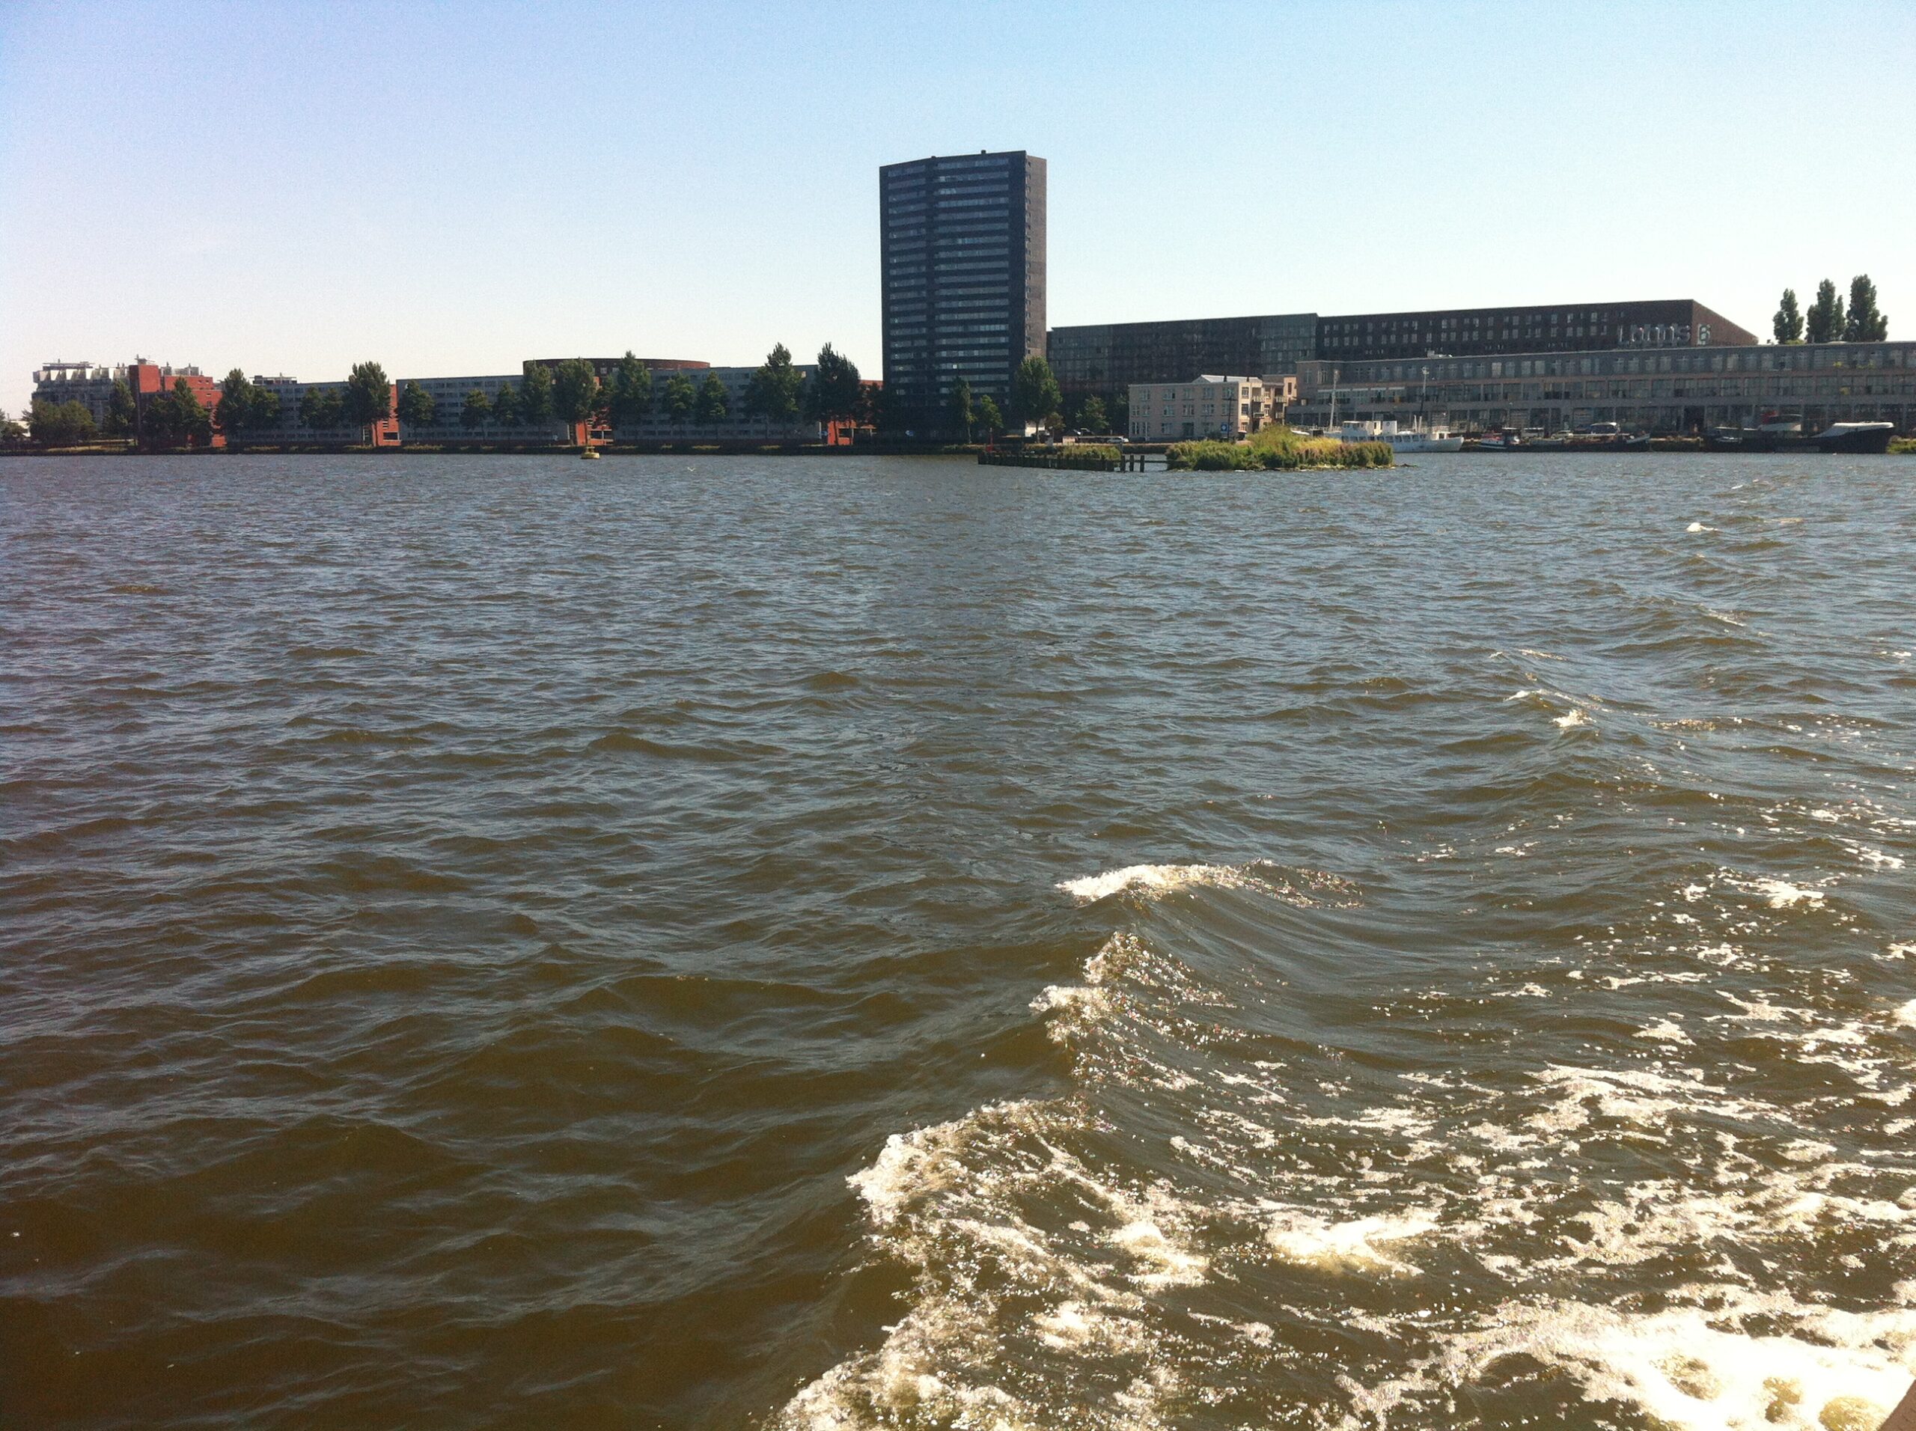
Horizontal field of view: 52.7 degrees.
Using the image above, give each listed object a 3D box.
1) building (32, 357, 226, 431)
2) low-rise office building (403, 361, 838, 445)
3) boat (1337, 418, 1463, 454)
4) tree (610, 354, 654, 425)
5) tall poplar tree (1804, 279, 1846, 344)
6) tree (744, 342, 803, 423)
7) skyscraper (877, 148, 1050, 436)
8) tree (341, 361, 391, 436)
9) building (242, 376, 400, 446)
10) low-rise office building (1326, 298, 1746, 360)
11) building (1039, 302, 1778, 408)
[{"bbox_3d":[-285.880,-106.710,664.630,70.840,28.490,29.000,6,11,38],"label":"building"},{"bbox_3d":[-89.680,-79.640,504.120,162.440,18.500,18.000,6,11,38],"label":"low-rise office building"},{"bbox_3d":[76.440,-49.080,339.240,25.930,5.970,5.500,6,11,38],"label":"boat"},{"bbox_3d":[-79.660,-77.290,473.190,11.070,22.620,11.070,0,8,0],"label":"tree"},{"bbox_3d":[173.710,-71.560,388.920,8.100,31.600,8.100,7,11,41],"label":"tall poplar tree"},{"bbox_3d":[-43.330,-75.680,455.800,14.400,23.500,14.400,0,8,0],"label":"tree"},{"bbox_3d":[1.130,-94.940,446.350,39.800,63.700,18.000,4,10,30],"label":"skyscraper"},{"bbox_3d":[-164.370,-87.040,539.720,14.300,23.910,14.300,6,11,38],"label":"tree"},{"bbox_3d":[-196.570,-93.000,596.940,74.600,19.100,14.000,7,11,39],"label":"building"},{"bbox_3d":[129.040,-76.460,437.390,90.000,27.900,42.000,7,11,41],"label":"low-rise office building"},{"bbox_3d":[98.170,-80.410,464.840,173.000,28.200,42.000,7,11,41],"label":"building"}]

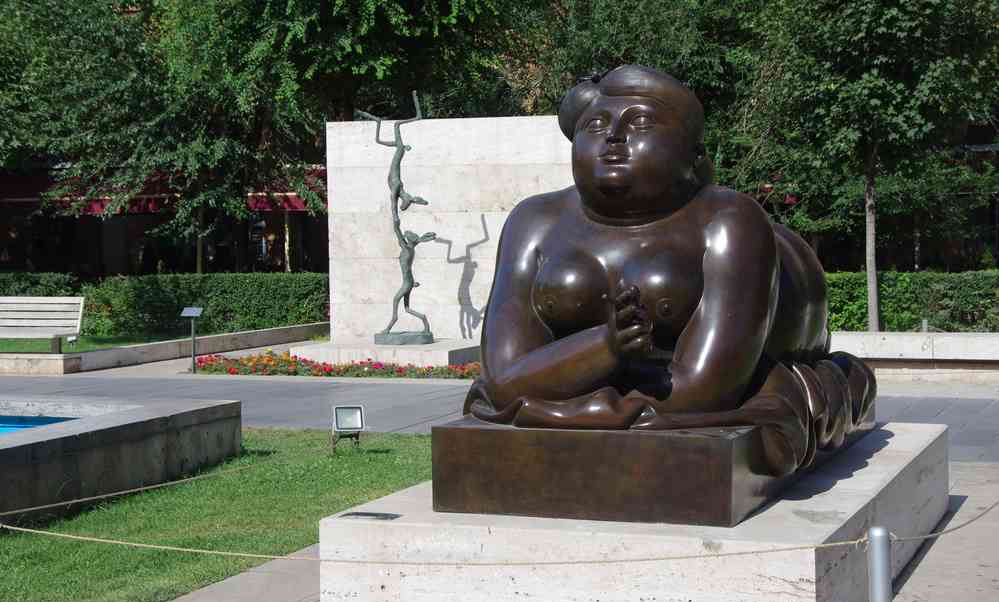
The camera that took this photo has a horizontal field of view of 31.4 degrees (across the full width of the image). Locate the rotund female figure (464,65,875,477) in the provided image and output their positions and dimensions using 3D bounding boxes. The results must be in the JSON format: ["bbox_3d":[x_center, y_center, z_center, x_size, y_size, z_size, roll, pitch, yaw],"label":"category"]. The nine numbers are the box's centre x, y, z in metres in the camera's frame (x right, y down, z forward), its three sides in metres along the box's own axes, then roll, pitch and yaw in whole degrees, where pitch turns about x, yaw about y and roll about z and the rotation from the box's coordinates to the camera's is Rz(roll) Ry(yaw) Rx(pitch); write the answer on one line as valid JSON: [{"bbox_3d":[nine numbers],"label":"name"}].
[{"bbox_3d":[1.010,-0.169,8.976,1.529,1.865,3.629,0,2,20],"label":"rotund female figure"}]

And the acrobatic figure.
[{"bbox_3d":[-1.364,-1.093,23.520,0.958,3.311,0.538,0,2,20],"label":"acrobatic figure"}]

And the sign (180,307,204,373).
[{"bbox_3d":[-3.719,0.473,21.535,0.249,0.803,0.143,0,2,20],"label":"sign"}]

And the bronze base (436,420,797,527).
[{"bbox_3d":[0.976,0.640,8.995,1.281,0.348,3.745,0,2,20],"label":"bronze base"}]

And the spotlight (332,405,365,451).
[{"bbox_3d":[-1.185,0.976,13.824,0.232,0.356,0.185,-1,2,-18],"label":"spotlight"}]

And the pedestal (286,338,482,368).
[{"bbox_3d":[-1.233,0.676,23.311,2.184,0.215,2.352,0,2,20],"label":"pedestal"}]

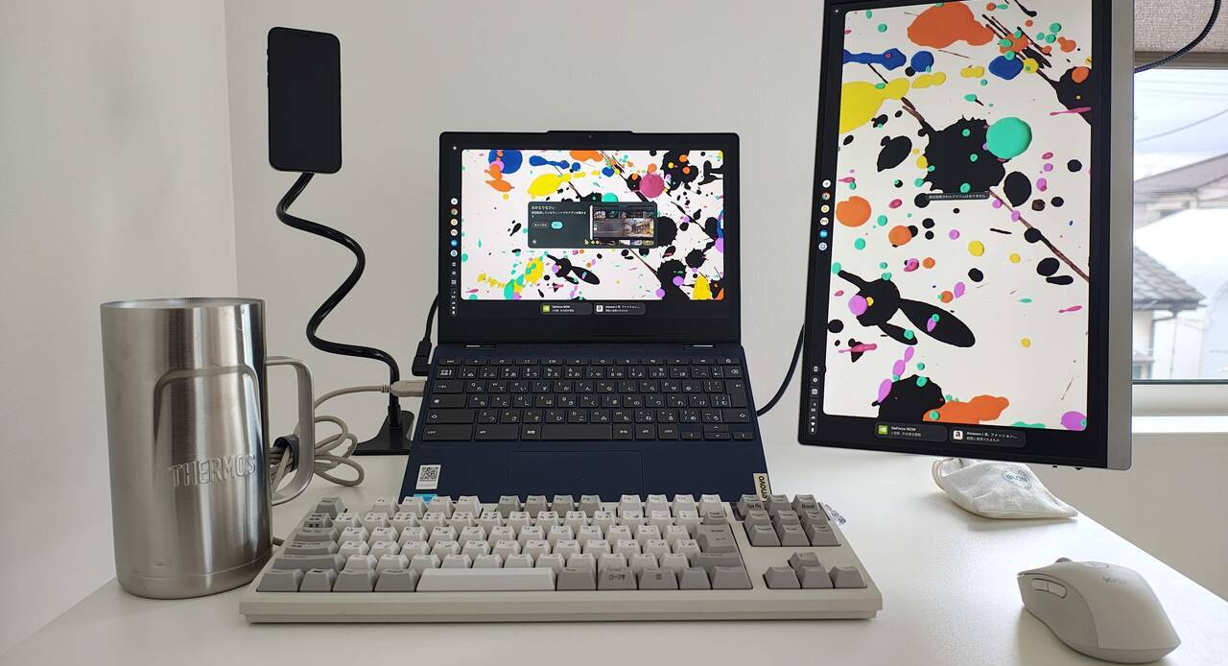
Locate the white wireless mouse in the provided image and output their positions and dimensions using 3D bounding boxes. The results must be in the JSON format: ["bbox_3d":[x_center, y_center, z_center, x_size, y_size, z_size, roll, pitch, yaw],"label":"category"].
[{"bbox_3d":[0.271,0.147,0.504,0.061,0.038,0.105,-1,6,-10],"label":"white wireless mouse"}]

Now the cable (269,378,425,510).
[{"bbox_3d":[-0.243,0.090,0.779,0.160,0.093,0.115,0,6,0],"label":"cable"}]

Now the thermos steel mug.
[{"bbox_3d":[-0.261,0.069,0.584,0.126,0.178,0.093,-6,8,-44],"label":"thermos steel mug"}]

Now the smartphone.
[{"bbox_3d":[-0.320,-0.238,0.919,0.071,0.145,0.008,-1,2,-26],"label":"smartphone"}]

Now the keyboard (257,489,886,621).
[{"bbox_3d":[-0.031,0.140,0.569,0.368,0.039,0.147,0,6,-1],"label":"keyboard"}]

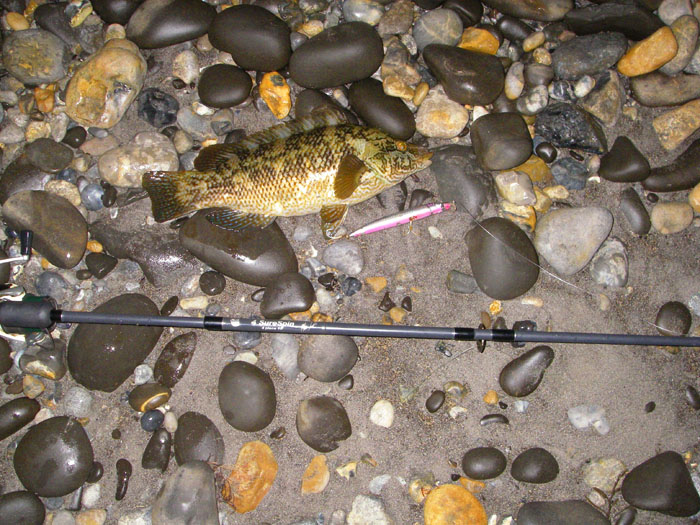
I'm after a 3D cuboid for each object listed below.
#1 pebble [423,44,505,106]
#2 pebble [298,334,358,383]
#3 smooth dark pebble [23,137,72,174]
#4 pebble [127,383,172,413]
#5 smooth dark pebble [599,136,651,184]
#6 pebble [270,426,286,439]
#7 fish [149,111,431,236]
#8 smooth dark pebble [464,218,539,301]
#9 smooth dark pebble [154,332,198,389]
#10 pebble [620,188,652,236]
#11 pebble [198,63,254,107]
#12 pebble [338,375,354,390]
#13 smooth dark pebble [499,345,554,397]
[{"bbox_3d":[0.135,-0.228,0.931,0.103,0.051,0.074,21,82,3],"label":"pebble"},{"bbox_3d":[-0.026,0.110,0.916,0.071,0.041,0.068,0,75,0],"label":"pebble"},{"bbox_3d":[-0.347,-0.124,0.886,0.057,0.022,0.037,11,78,2],"label":"smooth dark pebble"},{"bbox_3d":[-0.217,0.145,0.838,0.044,0.016,0.026,-21,74,-6],"label":"pebble"},{"bbox_3d":[0.338,-0.120,0.939,0.056,0.036,0.060,38,79,9],"label":"smooth dark pebble"},{"bbox_3d":[-0.077,0.186,0.831,0.017,0.005,0.009,-38,77,-11],"label":"pebble"},{"bbox_3d":[-0.072,-0.099,0.927,0.348,0.060,0.150,-8,76,-2],"label":"fish"},{"bbox_3d":[0.173,-0.008,0.870,0.076,0.047,0.099,-18,74,-5],"label":"smooth dark pebble"},{"bbox_3d":[-0.193,0.105,0.848,0.035,0.020,0.067,17,74,5],"label":"smooth dark pebble"},{"bbox_3d":[0.344,-0.061,0.928,0.027,0.022,0.061,-19,77,-5],"label":"pebble"},{"bbox_3d":[-0.156,-0.219,0.959,0.066,0.038,0.058,13,76,3],"label":"pebble"},{"bbox_3d":[-0.002,0.132,0.846,0.015,0.009,0.015,36,76,10],"label":"pebble"},{"bbox_3d":[0.195,0.116,0.847,0.038,0.027,0.069,37,80,7],"label":"smooth dark pebble"}]

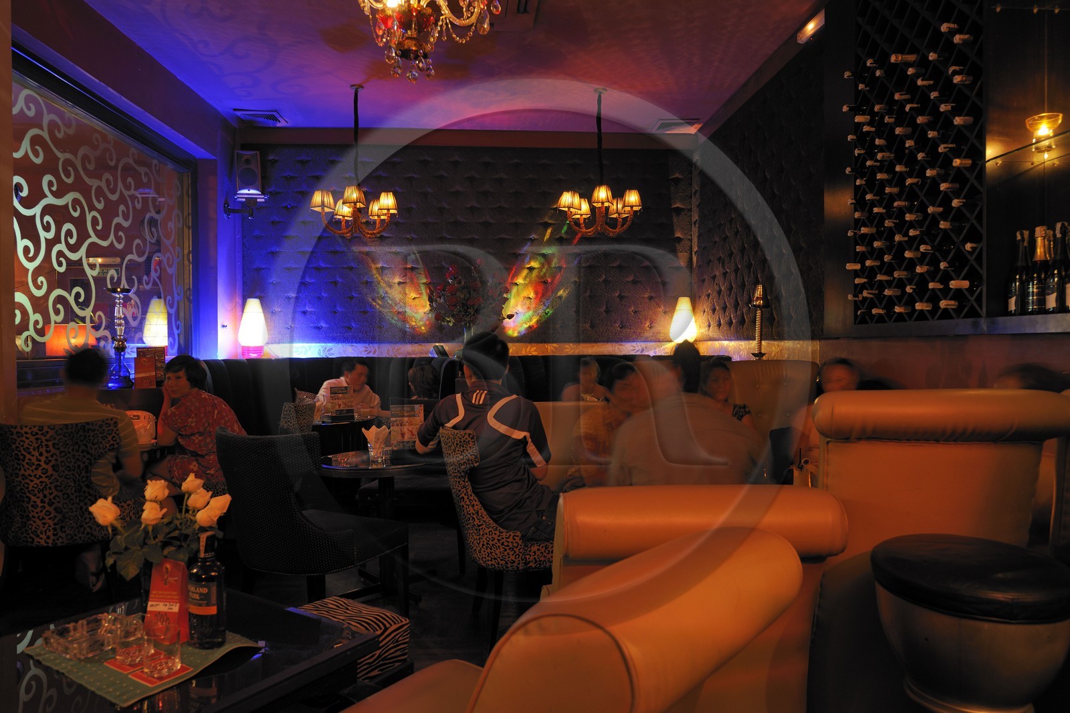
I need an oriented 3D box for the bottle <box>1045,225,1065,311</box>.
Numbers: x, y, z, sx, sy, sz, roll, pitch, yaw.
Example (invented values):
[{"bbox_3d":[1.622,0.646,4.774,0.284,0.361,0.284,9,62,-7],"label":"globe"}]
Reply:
[{"bbox_3d":[1.753,-0.293,2.380,0.089,0.312,0.089,0,0,2],"label":"bottle"}]

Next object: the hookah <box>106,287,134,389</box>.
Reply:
[{"bbox_3d":[-2.445,-0.116,4.200,0.145,0.578,0.145,0,1,-4],"label":"hookah"}]

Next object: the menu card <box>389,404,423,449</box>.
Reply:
[{"bbox_3d":[-0.705,0.387,3.930,0.185,0.250,0.050,0,1,-12],"label":"menu card"}]

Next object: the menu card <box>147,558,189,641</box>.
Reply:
[{"bbox_3d":[-0.913,0.603,1.760,0.096,0.200,0.055,0,0,9],"label":"menu card"}]

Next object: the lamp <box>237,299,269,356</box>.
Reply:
[{"bbox_3d":[-2.295,-0.231,5.800,0.230,0.490,0.230,0,1,0],"label":"lamp"}]

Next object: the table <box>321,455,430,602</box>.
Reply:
[{"bbox_3d":[-0.783,0.882,3.757,0.710,0.700,0.710,0,1,-3],"label":"table"}]

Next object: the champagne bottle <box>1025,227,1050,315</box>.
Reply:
[{"bbox_3d":[1.753,-0.293,2.470,0.089,0.312,0.089,0,0,2],"label":"champagne bottle"}]

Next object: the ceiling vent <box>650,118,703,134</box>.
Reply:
[{"bbox_3d":[1.211,-1.983,6.130,0.380,0.030,0.380,0,1,-3],"label":"ceiling vent"}]

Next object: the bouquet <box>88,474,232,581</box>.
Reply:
[{"bbox_3d":[-0.957,0.436,1.820,0.340,0.265,0.270,0,0,0],"label":"bouquet"}]

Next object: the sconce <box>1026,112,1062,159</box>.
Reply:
[{"bbox_3d":[1.758,-0.768,2.460,0.104,0.135,0.104,0,0,2],"label":"sconce"}]

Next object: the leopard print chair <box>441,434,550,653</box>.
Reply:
[{"bbox_3d":[-0.080,0.776,3.240,0.650,0.920,0.540,0,1,-12],"label":"leopard print chair"}]

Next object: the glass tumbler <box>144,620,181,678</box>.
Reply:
[{"bbox_3d":[-0.791,0.620,1.511,0.074,0.096,0.074,0,1,-4],"label":"glass tumbler"}]

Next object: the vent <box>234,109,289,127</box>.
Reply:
[{"bbox_3d":[-2.294,-2.020,6.012,0.360,0.040,0.390,0,1,-4],"label":"vent"}]

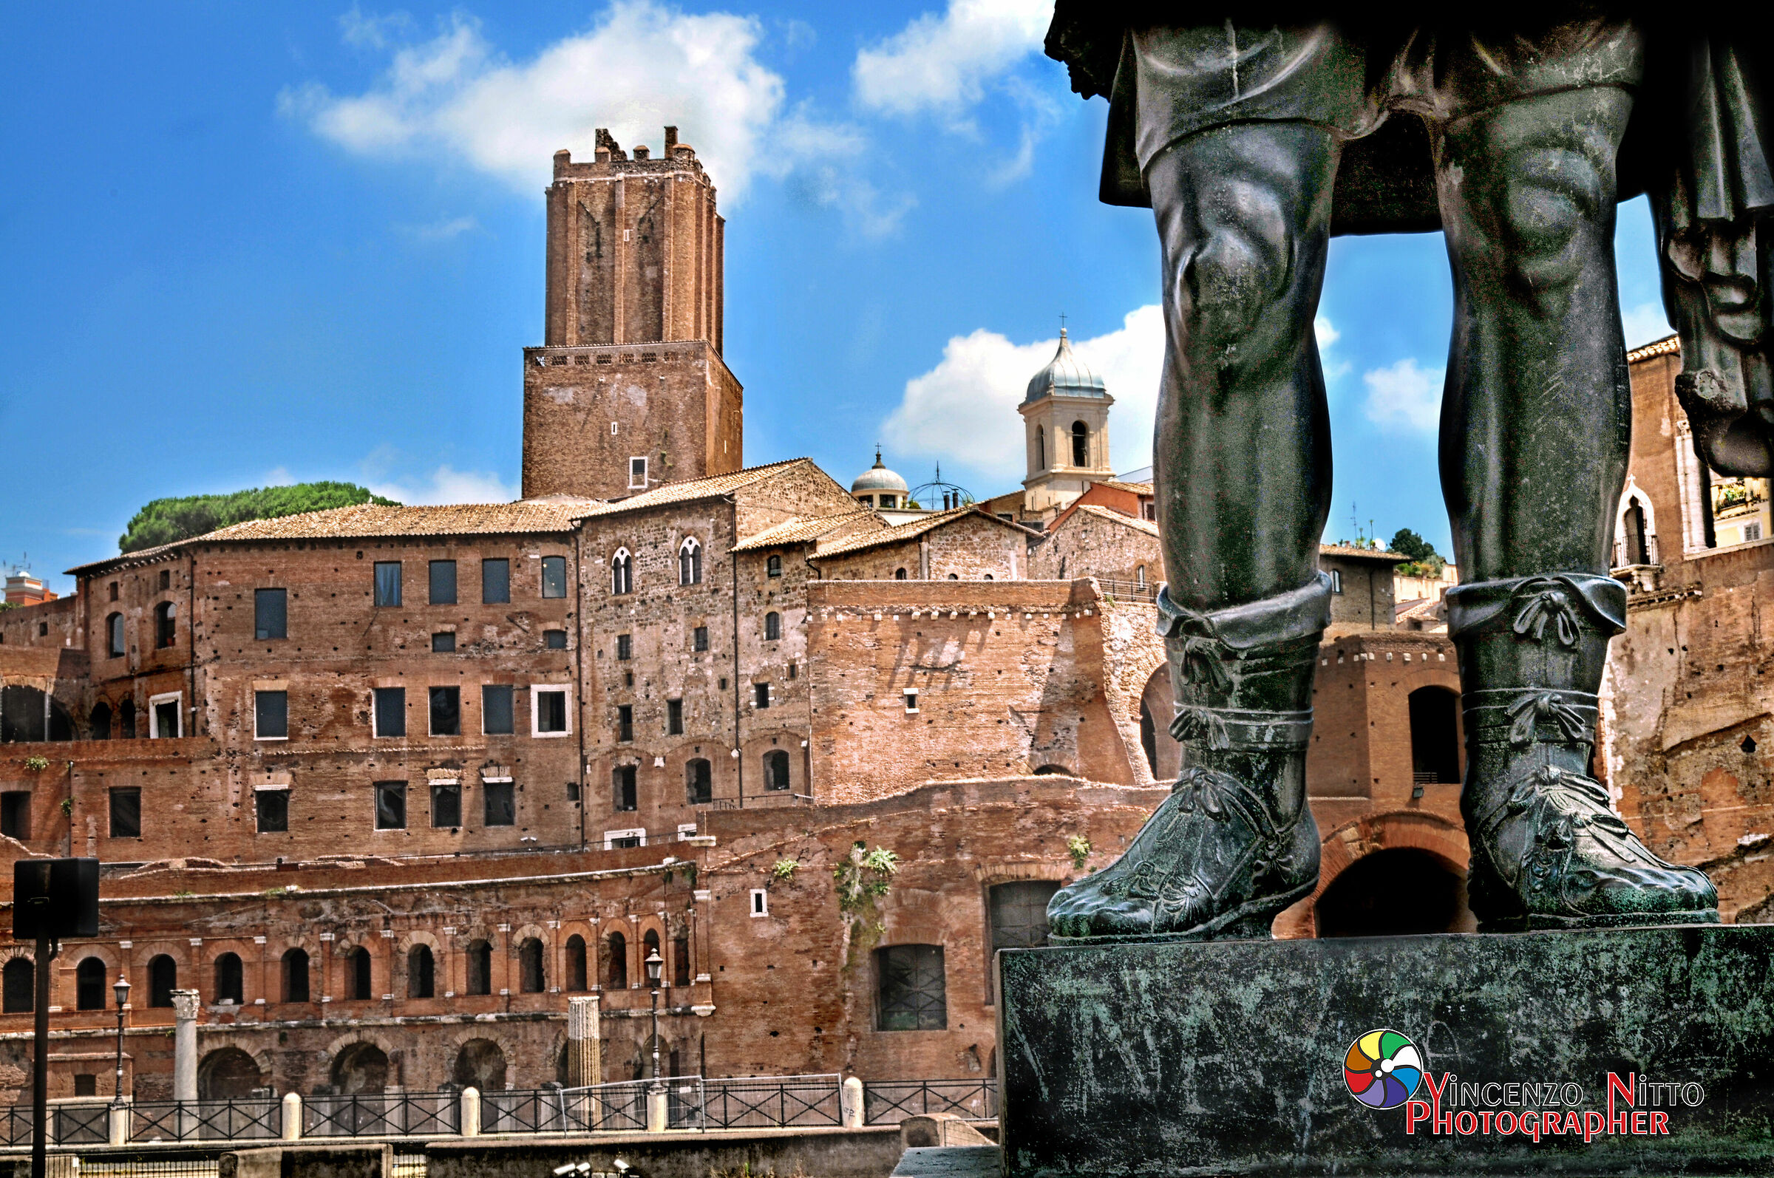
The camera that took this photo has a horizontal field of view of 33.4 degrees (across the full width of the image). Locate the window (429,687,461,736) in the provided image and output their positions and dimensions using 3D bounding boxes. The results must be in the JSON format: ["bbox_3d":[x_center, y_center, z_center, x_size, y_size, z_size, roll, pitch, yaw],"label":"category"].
[{"bbox_3d":[-19.293,5.369,128.899,1.280,2.099,0.300,-1,-8,-6],"label":"window"}]

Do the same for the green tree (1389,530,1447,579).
[{"bbox_3d":[46.159,-3.021,257.453,4.548,4.548,4.309,-2,-8,0],"label":"green tree"}]

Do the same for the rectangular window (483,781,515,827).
[{"bbox_3d":[-16.894,9.365,128.580,1.279,1.904,0.300,-1,-8,-6],"label":"rectangular window"}]

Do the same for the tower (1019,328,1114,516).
[{"bbox_3d":[14.191,-12.940,231.682,5.533,14.661,5.533,1,-8,-23],"label":"tower"}]

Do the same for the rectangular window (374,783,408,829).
[{"bbox_3d":[-24.655,10.798,146.860,1.572,2.339,0.350,-2,-8,-3],"label":"rectangular window"}]

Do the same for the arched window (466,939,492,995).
[{"bbox_3d":[-18.594,17.420,135.979,1.620,2.591,0.500,-7,-9,34],"label":"arched window"}]

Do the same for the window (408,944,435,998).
[{"bbox_3d":[-18.848,15.570,120.199,1.250,2.180,0.400,-6,-9,23],"label":"window"}]

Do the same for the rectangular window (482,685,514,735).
[{"bbox_3d":[-17.279,5.395,131.069,1.390,2.220,0.300,-2,-8,-4],"label":"rectangular window"}]

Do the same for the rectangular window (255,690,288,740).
[{"bbox_3d":[-26.680,5.486,128.098,1.264,2.026,0.300,-1,-8,-6],"label":"rectangular window"}]

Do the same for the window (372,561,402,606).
[{"bbox_3d":[-22.211,-0.199,131.521,1.270,2.000,0.300,-2,-8,-4],"label":"window"}]

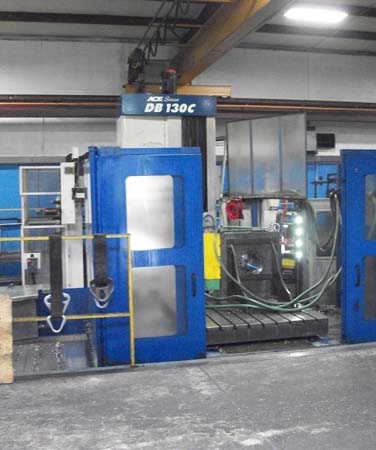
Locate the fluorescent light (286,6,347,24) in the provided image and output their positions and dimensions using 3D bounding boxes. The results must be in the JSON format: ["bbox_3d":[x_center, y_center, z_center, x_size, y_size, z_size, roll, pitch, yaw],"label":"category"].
[{"bbox_3d":[2.270,-3.701,9.800,1.220,0.110,0.320,-3,5,-18],"label":"fluorescent light"}]

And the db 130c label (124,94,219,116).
[{"bbox_3d":[-0.263,-1.634,7.644,1.306,0.281,0.150,-2,5,-12],"label":"db 130c label"}]

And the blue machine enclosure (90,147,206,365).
[{"bbox_3d":[-0.343,0.272,4.888,0.967,1.863,0.120,-2,5,-12],"label":"blue machine enclosure"}]

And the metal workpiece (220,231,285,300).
[{"bbox_3d":[0.761,0.478,6.640,0.658,0.800,0.466,-2,5,-12],"label":"metal workpiece"}]

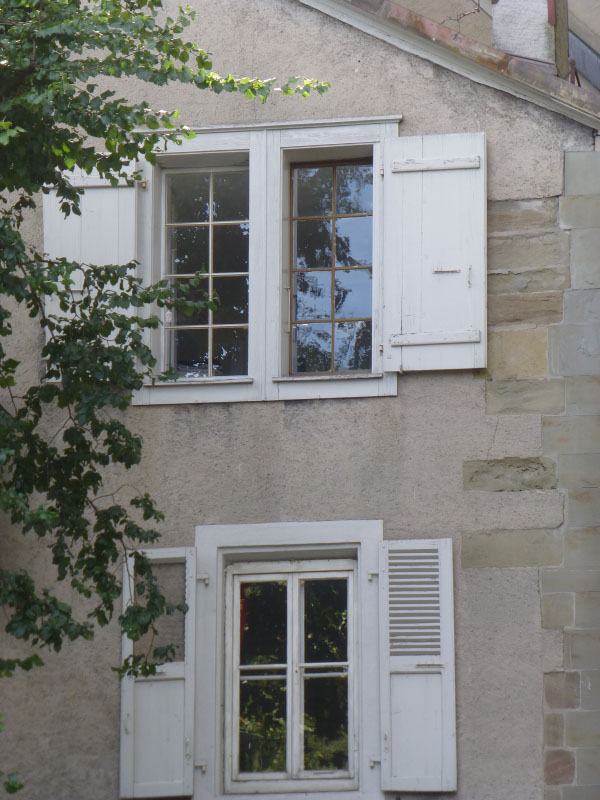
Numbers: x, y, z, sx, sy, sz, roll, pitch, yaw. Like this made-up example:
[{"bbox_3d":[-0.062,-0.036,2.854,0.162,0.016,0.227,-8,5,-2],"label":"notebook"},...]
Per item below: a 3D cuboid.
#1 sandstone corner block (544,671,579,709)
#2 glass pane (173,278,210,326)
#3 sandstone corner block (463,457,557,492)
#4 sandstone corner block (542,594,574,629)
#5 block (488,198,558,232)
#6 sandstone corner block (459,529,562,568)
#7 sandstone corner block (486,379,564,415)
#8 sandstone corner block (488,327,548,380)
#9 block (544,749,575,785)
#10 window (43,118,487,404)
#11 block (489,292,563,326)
[{"bbox_3d":[1.728,1.921,23.315,0.235,0.238,0.200,-2,-15,9],"label":"sandstone corner block"},{"bbox_3d":[-0.762,-0.678,24.624,0.292,0.350,0.012,-2,-15,9],"label":"glass pane"},{"bbox_3d":[1.407,0.522,23.739,0.626,0.222,0.200,-2,-15,9],"label":"sandstone corner block"},{"bbox_3d":[1.710,1.411,23.453,0.213,0.231,0.200,-2,-15,9],"label":"sandstone corner block"},{"bbox_3d":[1.514,-1.218,24.183,0.502,0.224,0.200,-2,-15,9],"label":"block"},{"bbox_3d":[1.415,1.009,23.608,0.669,0.257,0.200,-2,-15,9],"label":"sandstone corner block"},{"bbox_3d":[1.520,0.005,23.858,0.522,0.242,0.200,-2,-15,9],"label":"sandstone corner block"},{"bbox_3d":[1.472,-0.286,23.943,0.416,0.361,0.200,-2,-15,9],"label":"sandstone corner block"},{"bbox_3d":[1.703,2.408,23.190,0.201,0.232,0.200,-2,-15,9],"label":"block"},{"bbox_3d":[-0.226,-0.902,24.386,3.063,1.980,0.330,-2,-15,9],"label":"window"},{"bbox_3d":[1.517,-0.583,24.014,0.525,0.224,0.200,-2,-15,9],"label":"block"}]

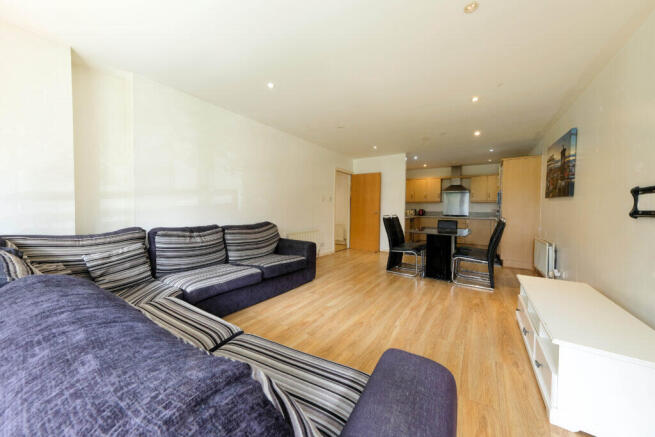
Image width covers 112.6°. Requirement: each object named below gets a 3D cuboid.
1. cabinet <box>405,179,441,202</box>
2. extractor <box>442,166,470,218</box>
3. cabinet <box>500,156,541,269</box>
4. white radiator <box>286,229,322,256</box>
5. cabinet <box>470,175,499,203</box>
[{"bbox_3d":[2.933,-0.844,6.684,0.980,0.725,0.330,2,3,33],"label":"cabinet"},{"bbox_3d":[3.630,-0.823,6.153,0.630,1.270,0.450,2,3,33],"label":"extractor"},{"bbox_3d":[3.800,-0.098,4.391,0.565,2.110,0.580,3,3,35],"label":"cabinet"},{"bbox_3d":[-0.481,0.520,4.284,0.110,0.540,0.990,2,3,33],"label":"white radiator"},{"bbox_3d":[4.197,-0.774,5.852,0.590,0.700,0.330,2,3,33],"label":"cabinet"}]

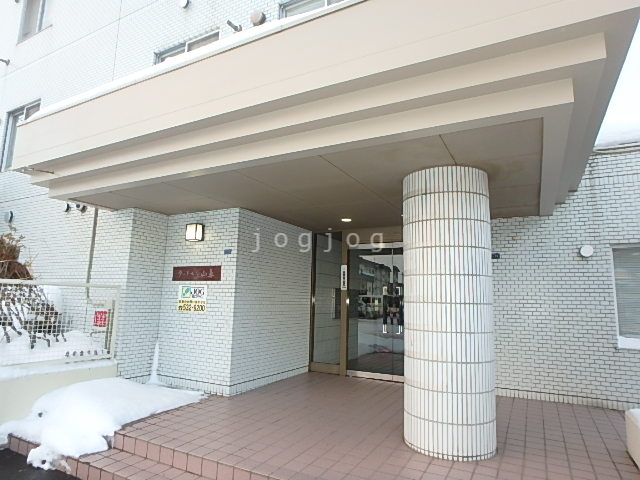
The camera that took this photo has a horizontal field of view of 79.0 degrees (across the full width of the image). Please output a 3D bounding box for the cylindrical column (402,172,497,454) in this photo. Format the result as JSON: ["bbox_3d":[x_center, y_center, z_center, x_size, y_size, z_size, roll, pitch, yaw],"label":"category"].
[{"bbox_3d":[1.155,0.595,3.550,0.770,2.370,0.770,-3,-10,28],"label":"cylindrical column"}]

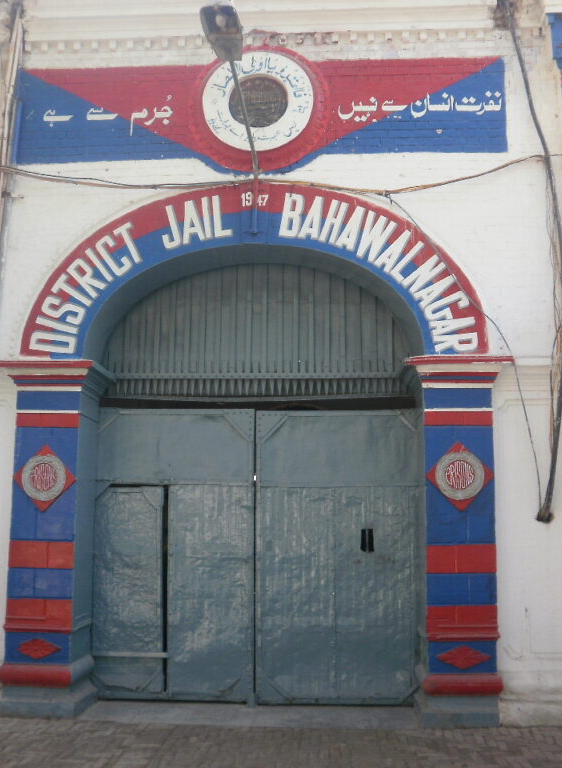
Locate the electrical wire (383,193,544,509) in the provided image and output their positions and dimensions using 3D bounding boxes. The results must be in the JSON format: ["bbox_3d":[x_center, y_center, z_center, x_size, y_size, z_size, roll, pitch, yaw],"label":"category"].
[{"bbox_3d":[1.625,-0.358,6.946,1.349,2.919,0.140,0,-8,4],"label":"electrical wire"}]

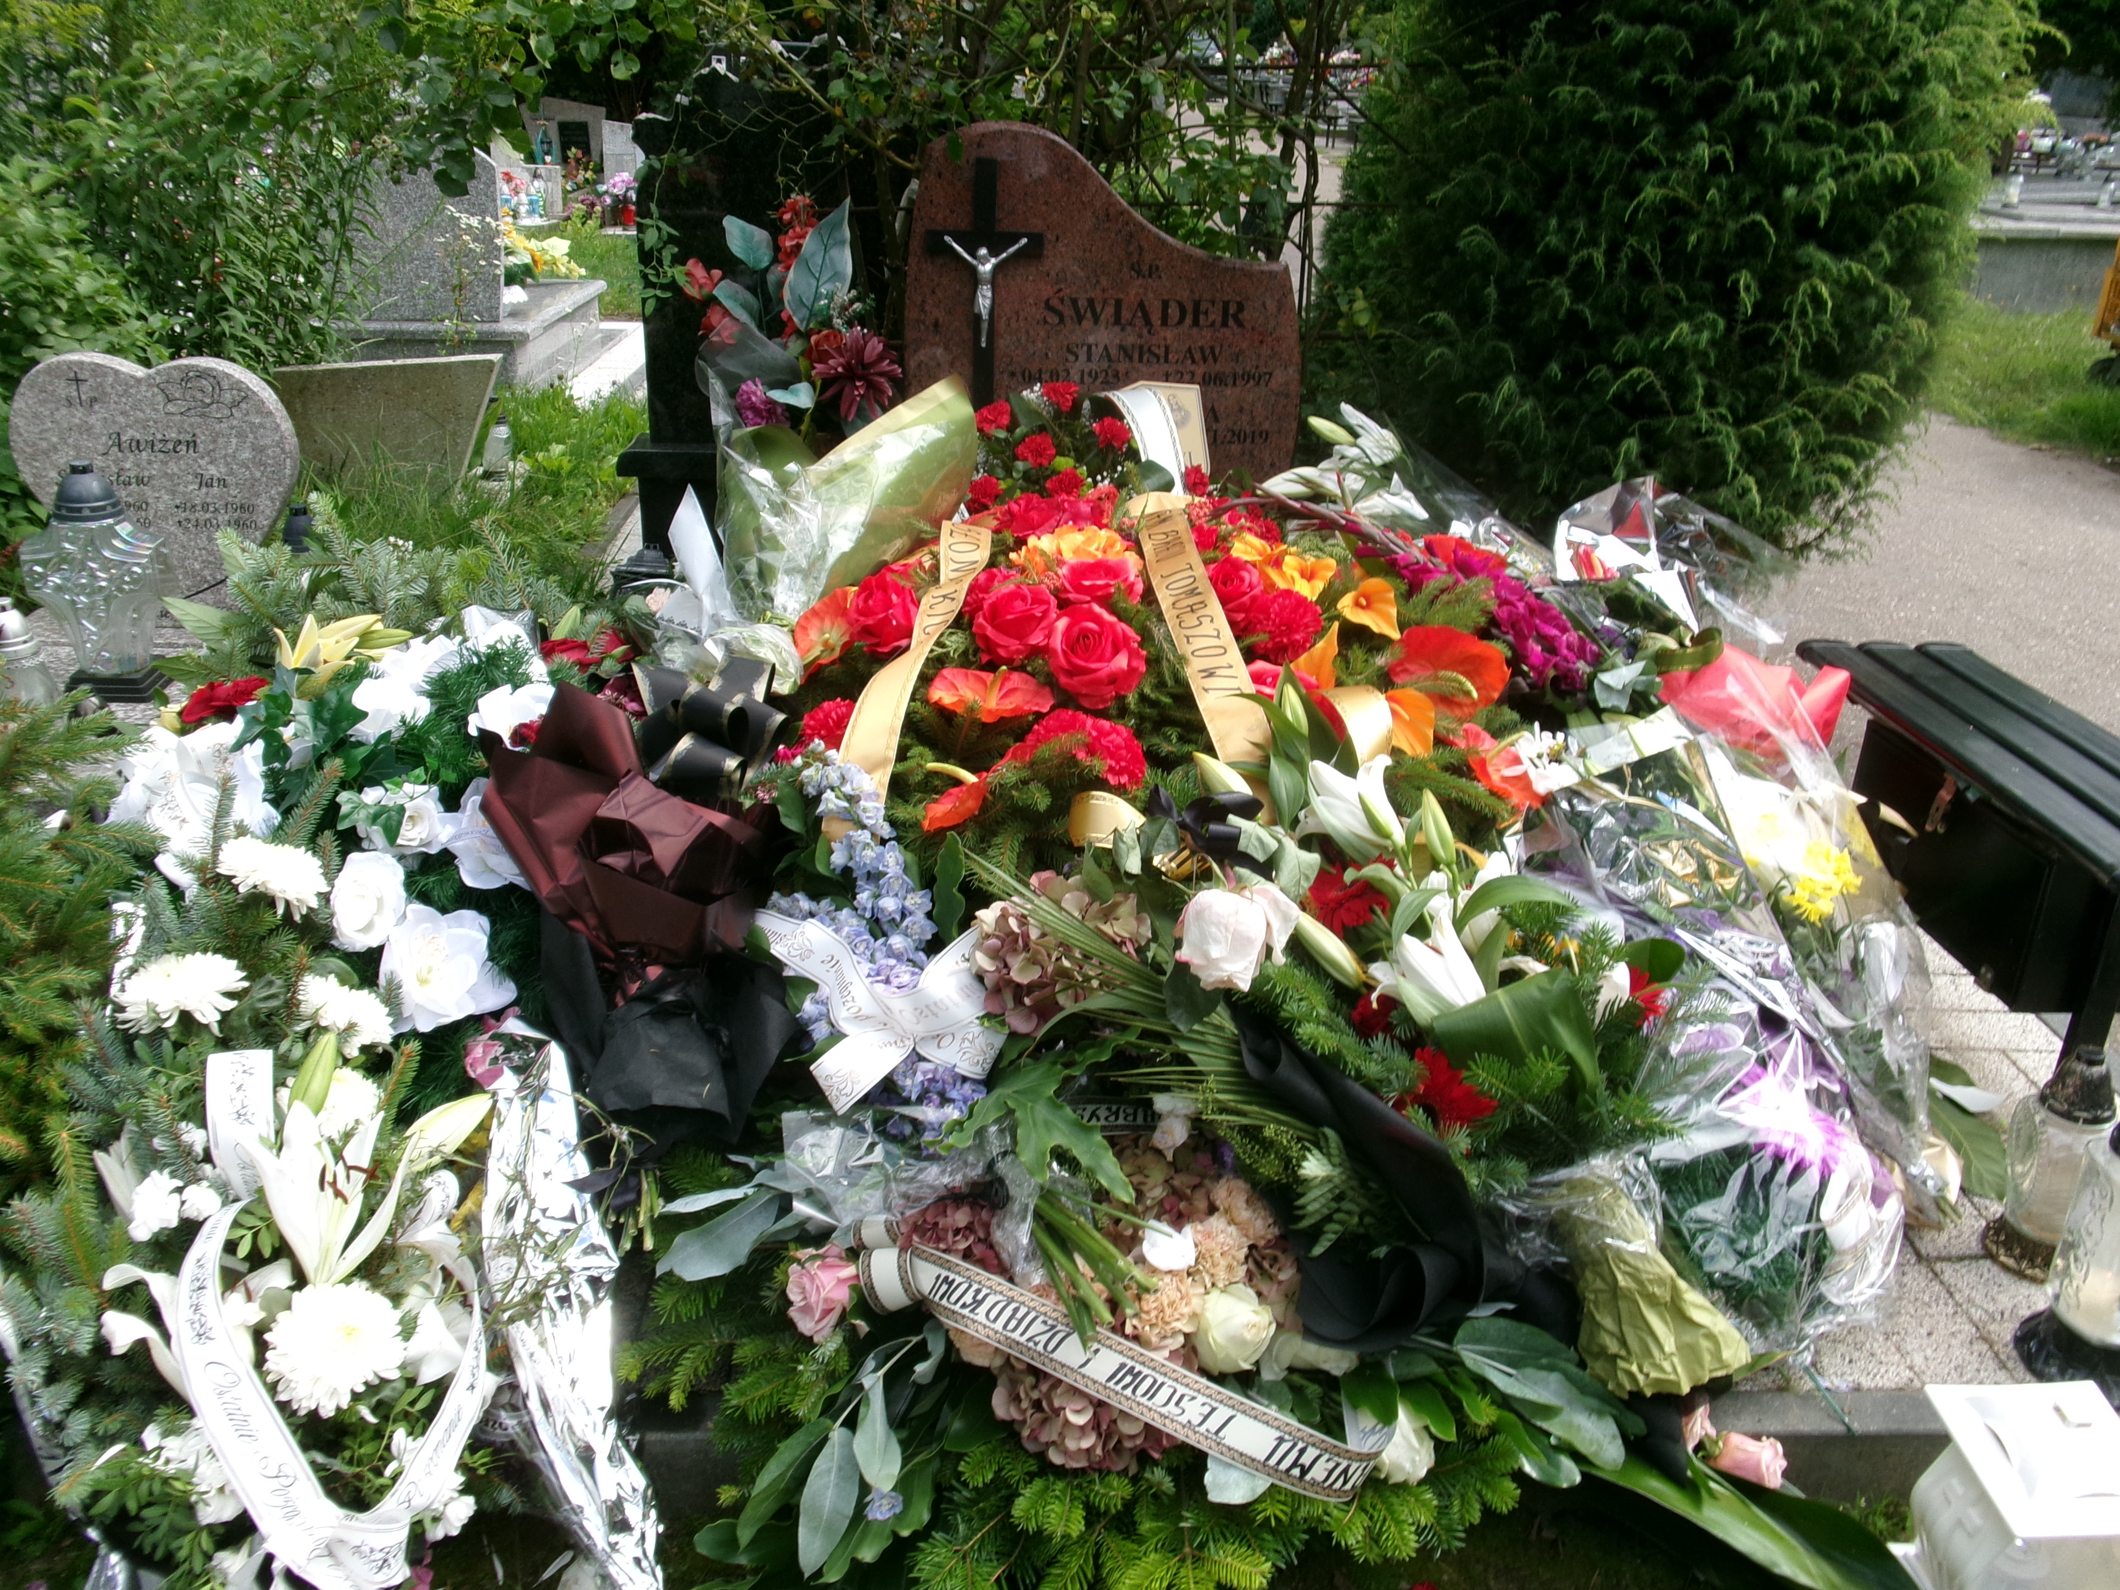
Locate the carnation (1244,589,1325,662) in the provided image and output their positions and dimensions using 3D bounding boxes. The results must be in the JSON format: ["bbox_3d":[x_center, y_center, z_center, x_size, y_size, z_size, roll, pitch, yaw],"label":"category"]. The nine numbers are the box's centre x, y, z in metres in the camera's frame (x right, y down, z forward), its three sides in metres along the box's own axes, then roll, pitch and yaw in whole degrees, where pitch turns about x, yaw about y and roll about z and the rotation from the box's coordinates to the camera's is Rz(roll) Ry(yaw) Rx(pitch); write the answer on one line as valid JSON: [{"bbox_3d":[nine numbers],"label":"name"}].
[{"bbox_3d":[0.279,-0.213,2.150,0.092,0.075,0.092,-3,62,-10],"label":"carnation"}]

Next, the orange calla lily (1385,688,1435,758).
[{"bbox_3d":[0.409,-0.085,2.020,0.068,0.075,0.060,-5,-8,-14],"label":"orange calla lily"}]

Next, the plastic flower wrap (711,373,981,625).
[{"bbox_3d":[-0.320,-0.443,2.600,0.390,0.360,0.260,-2,8,-9],"label":"plastic flower wrap"}]

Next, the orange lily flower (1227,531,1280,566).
[{"bbox_3d":[0.250,-0.313,2.200,0.075,0.060,0.060,6,0,14],"label":"orange lily flower"}]

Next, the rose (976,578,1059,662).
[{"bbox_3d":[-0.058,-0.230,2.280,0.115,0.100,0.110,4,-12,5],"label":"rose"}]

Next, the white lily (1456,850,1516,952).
[{"bbox_3d":[0.455,0.112,1.830,0.075,0.100,0.085,-3,-8,-10],"label":"white lily"}]

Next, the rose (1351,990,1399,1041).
[{"bbox_3d":[0.304,0.212,1.660,0.050,0.050,0.045,2,-1,5],"label":"rose"}]

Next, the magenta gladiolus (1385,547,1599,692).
[{"bbox_3d":[0.553,-0.226,2.200,0.105,0.100,0.280,-37,62,-24],"label":"magenta gladiolus"}]

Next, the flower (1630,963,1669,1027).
[{"bbox_3d":[0.575,0.197,1.680,0.055,0.062,0.045,-13,2,-27],"label":"flower"}]

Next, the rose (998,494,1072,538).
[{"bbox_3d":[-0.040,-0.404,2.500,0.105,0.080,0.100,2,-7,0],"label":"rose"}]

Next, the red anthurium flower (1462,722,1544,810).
[{"bbox_3d":[0.440,-0.028,1.710,0.110,0.055,0.095,44,38,6],"label":"red anthurium flower"}]

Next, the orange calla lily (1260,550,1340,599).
[{"bbox_3d":[0.319,-0.293,2.270,0.095,0.065,0.070,-3,-3,-10],"label":"orange calla lily"}]

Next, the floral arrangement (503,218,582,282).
[{"bbox_3d":[-2.285,-2.380,7.500,0.400,0.320,0.330,2,23,0],"label":"floral arrangement"}]

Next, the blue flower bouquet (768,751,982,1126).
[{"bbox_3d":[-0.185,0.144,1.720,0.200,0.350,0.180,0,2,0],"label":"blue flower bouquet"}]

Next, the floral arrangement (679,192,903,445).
[{"bbox_3d":[-0.432,-0.750,2.750,0.340,0.410,0.230,0,24,0],"label":"floral arrangement"}]

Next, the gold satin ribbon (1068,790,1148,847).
[{"bbox_3d":[0.056,0.028,2.020,0.098,0.070,0.070,2,3,0],"label":"gold satin ribbon"}]

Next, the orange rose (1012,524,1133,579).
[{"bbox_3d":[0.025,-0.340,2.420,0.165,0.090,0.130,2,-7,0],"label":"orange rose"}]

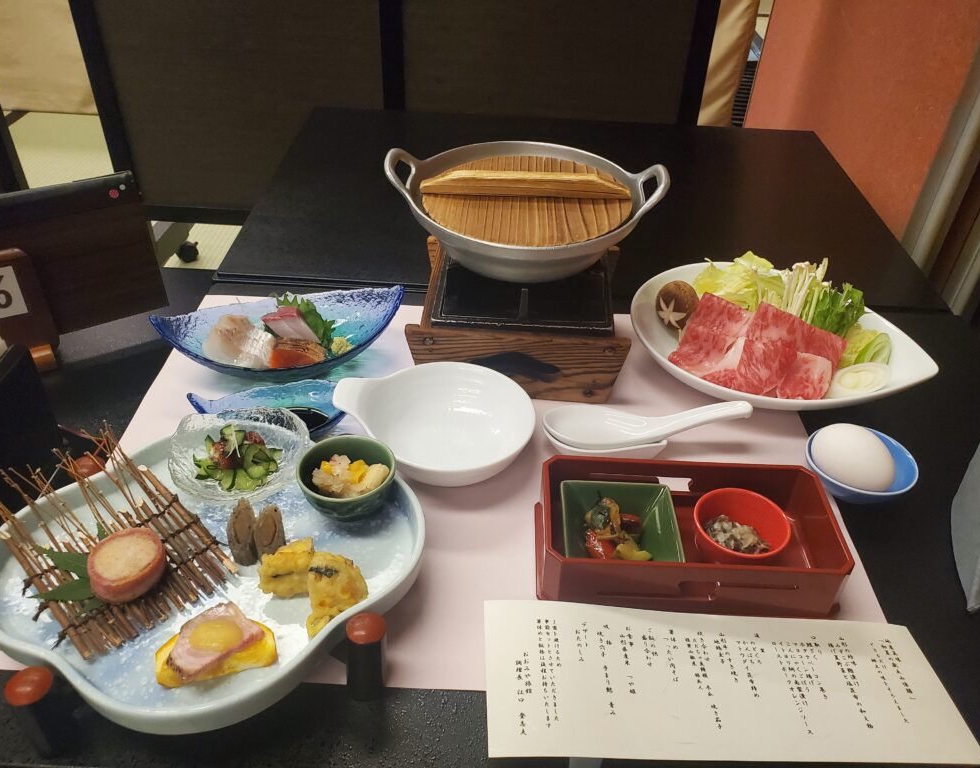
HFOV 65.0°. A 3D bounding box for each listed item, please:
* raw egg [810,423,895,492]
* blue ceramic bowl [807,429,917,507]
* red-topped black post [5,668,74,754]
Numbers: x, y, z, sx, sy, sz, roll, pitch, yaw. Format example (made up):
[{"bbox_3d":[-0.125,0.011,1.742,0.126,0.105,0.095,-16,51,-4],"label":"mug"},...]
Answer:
[{"bbox_3d":[0.247,0.052,0.524,0.044,0.044,0.058,-18,43,-23],"label":"raw egg"},{"bbox_3d":[0.255,0.061,0.537,0.071,0.029,0.071,1,39,-1],"label":"blue ceramic bowl"},{"bbox_3d":[-0.212,0.160,0.365,0.019,0.066,0.019,3,39,0],"label":"red-topped black post"}]

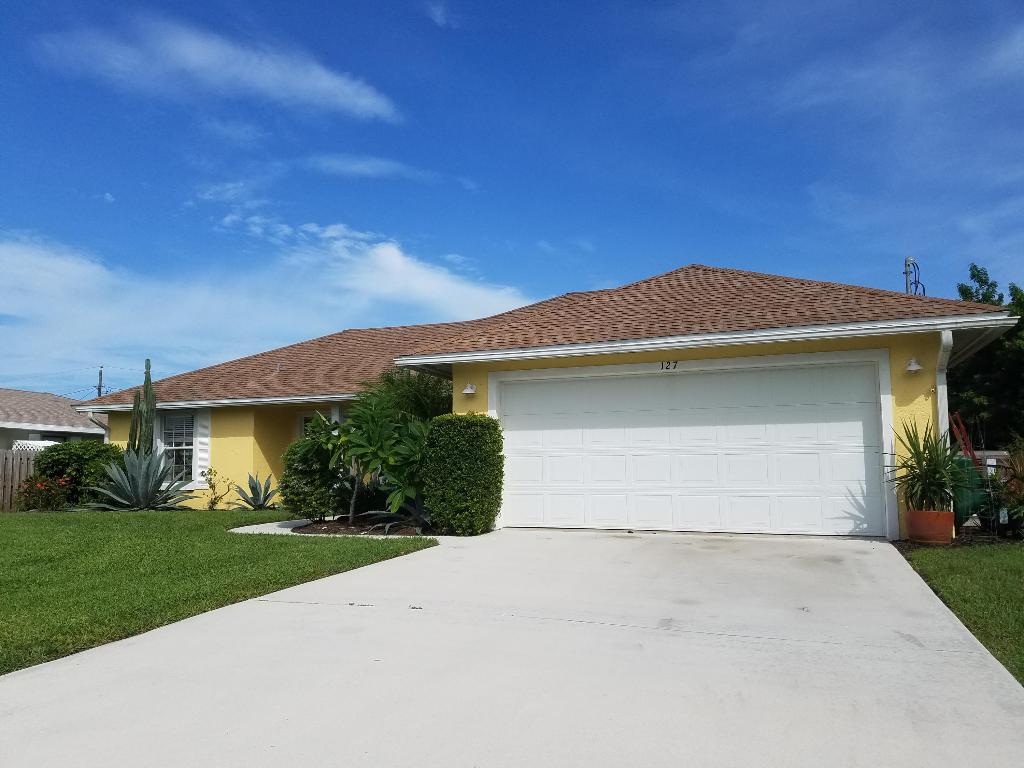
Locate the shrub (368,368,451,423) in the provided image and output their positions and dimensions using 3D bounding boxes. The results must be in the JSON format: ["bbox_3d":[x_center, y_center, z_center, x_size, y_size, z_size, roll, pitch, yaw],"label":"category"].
[{"bbox_3d":[-1.760,0.928,13.741,1.800,2.500,1.800,-3,-6,23],"label":"shrub"}]

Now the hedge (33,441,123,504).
[{"bbox_3d":[-10.661,2.258,18.914,2.200,1.734,1.900,-3,-6,23],"label":"hedge"}]

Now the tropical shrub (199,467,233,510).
[{"bbox_3d":[-6.905,2.435,17.850,0.780,1.035,0.650,-3,-6,23],"label":"tropical shrub"}]

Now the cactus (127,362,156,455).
[{"bbox_3d":[-8.810,1.095,18.240,0.720,3.439,0.650,-3,-6,23],"label":"cactus"}]

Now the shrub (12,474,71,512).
[{"bbox_3d":[-11.080,2.577,18.189,1.300,0.867,1.100,-3,-6,23],"label":"shrub"}]

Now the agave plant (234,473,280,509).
[{"bbox_3d":[-5.734,2.402,17.194,1.150,0.886,1.100,-3,-6,23],"label":"agave plant"}]

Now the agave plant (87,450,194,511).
[{"bbox_3d":[-8.383,2.186,17.356,2.400,1.366,2.300,-3,-6,23],"label":"agave plant"}]

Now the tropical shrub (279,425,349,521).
[{"bbox_3d":[-3.391,1.529,13.339,1.350,1.655,1.300,-3,-6,23],"label":"tropical shrub"}]

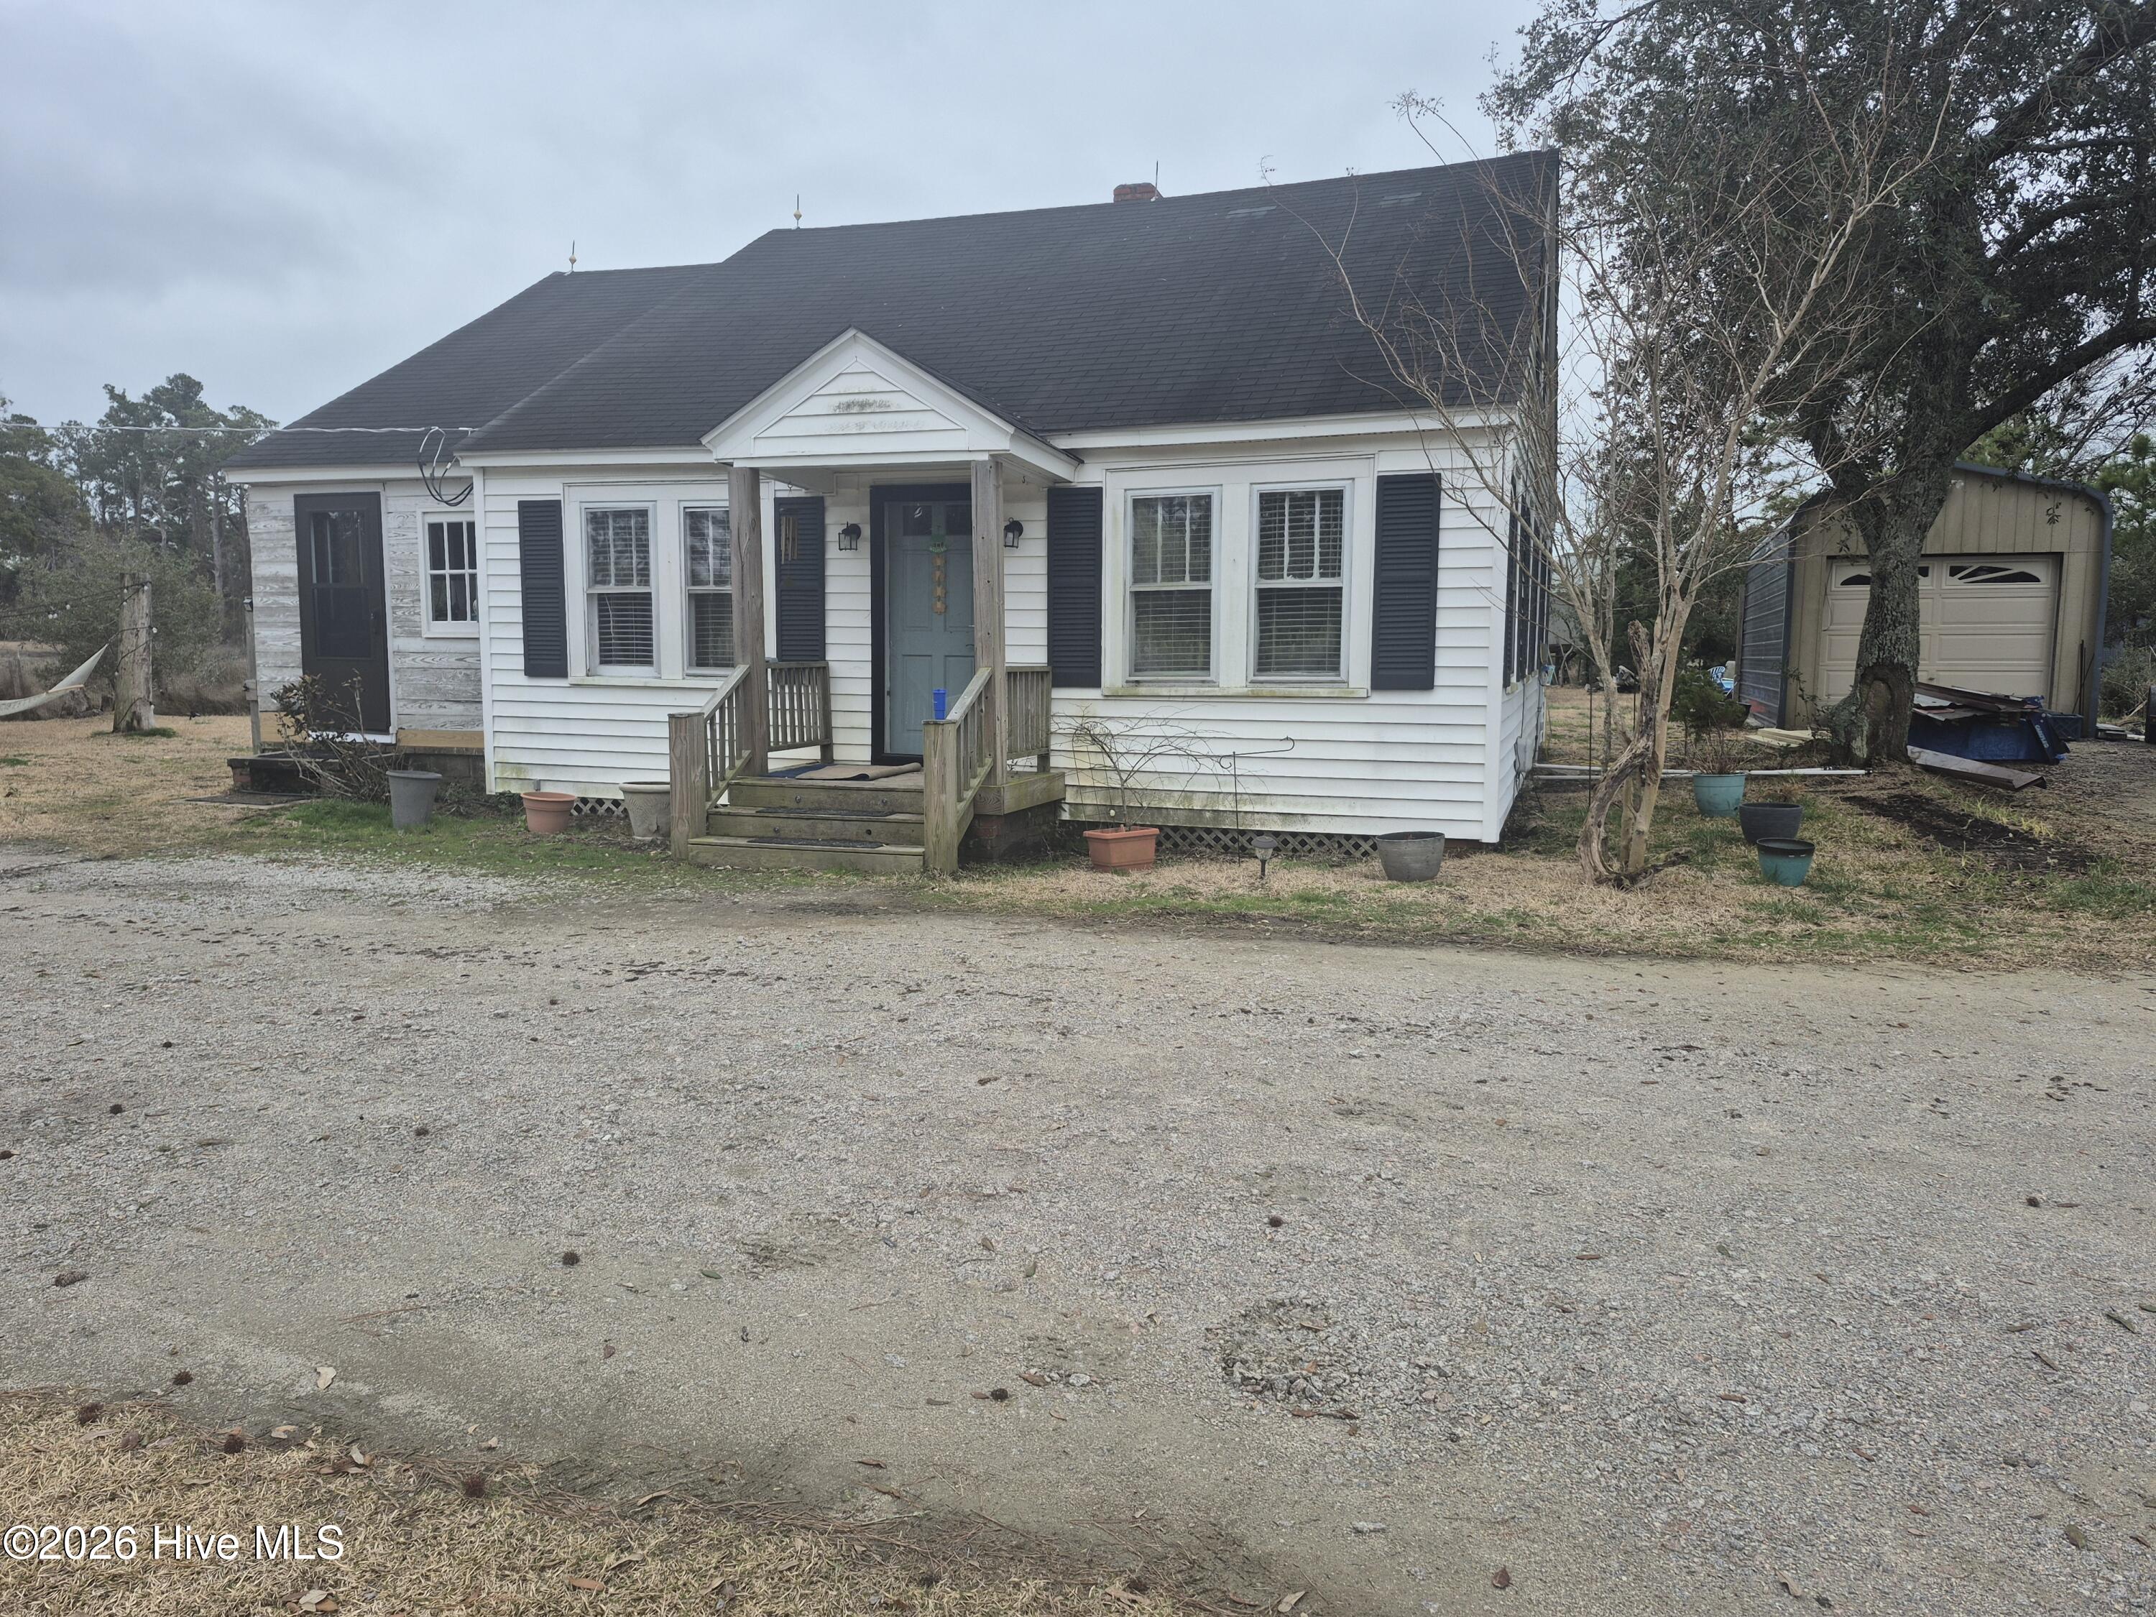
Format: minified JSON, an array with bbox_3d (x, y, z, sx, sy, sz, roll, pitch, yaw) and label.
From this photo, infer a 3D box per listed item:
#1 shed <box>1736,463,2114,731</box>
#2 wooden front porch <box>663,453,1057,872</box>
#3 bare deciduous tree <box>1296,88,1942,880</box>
[{"bbox_3d":[12.679,-3.165,22.124,3.850,3.600,6.200,3,7,19],"label":"shed"},{"bbox_3d":[-1.481,-1.088,10.550,2.320,2.770,1.981,3,7,19],"label":"wooden front porch"},{"bbox_3d":[3.564,-2.021,9.201,3.950,5.000,3.400,0,6,0],"label":"bare deciduous tree"}]

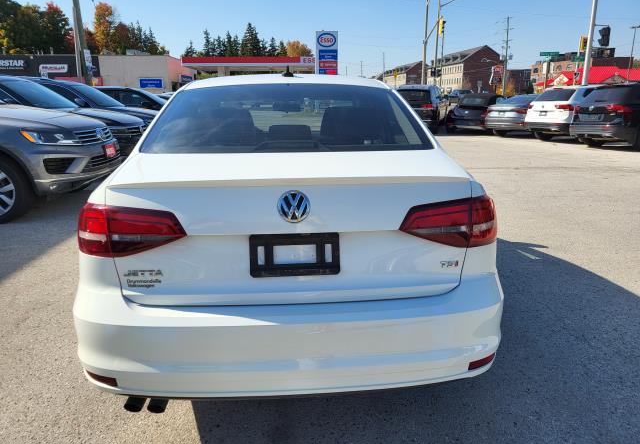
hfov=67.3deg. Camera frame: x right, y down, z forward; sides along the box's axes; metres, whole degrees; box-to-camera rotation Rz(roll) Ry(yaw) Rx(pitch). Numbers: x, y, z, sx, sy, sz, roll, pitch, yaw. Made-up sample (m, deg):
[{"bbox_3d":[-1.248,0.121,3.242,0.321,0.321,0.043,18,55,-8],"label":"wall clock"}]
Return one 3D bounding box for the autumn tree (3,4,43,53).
[{"bbox_3d":[-35.496,-19.980,58.890,7.000,12.336,7.000,-1,14,-4],"label":"autumn tree"}]

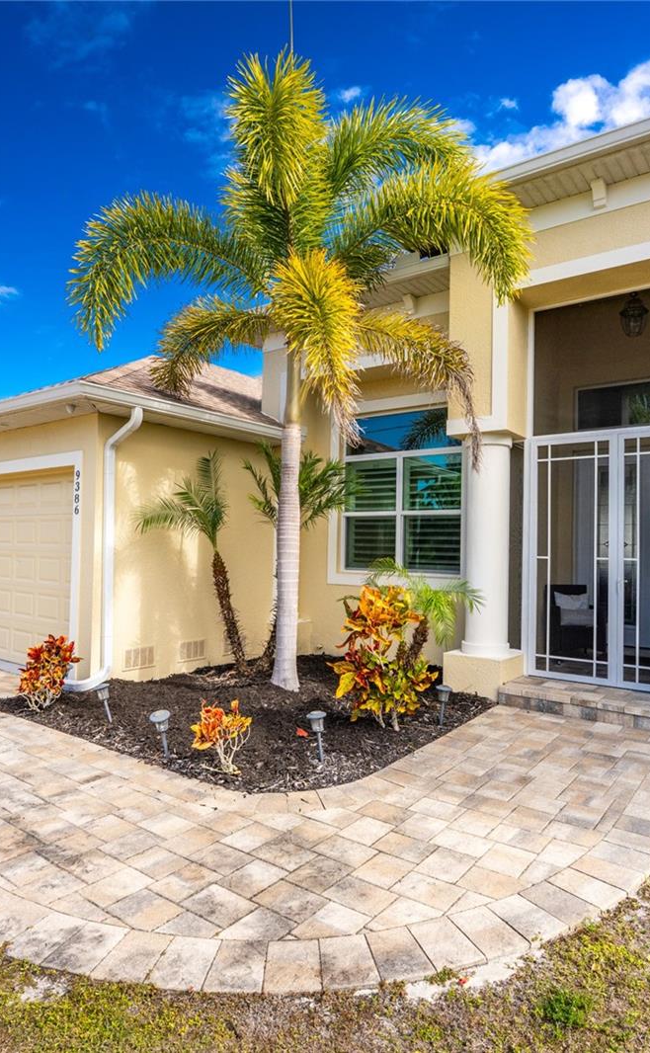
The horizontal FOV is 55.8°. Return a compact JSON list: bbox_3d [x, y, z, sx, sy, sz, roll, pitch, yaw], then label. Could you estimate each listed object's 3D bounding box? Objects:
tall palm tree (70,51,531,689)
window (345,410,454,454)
[{"bbox_3d":[-0.250,-1.520,6.200,4.400,6.300,4.200,1,-2,0],"label":"tall palm tree"},{"bbox_3d":[0.984,-1.209,8.011,1.720,0.520,0.100,0,-2,38],"label":"window"}]

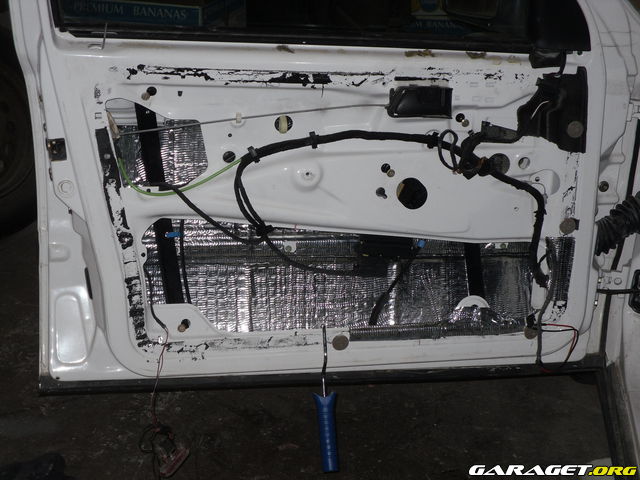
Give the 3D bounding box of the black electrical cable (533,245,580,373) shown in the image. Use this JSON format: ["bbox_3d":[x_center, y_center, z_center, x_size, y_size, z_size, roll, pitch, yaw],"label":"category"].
[{"bbox_3d":[0.438,0.130,2.331,0.092,0.272,0.050,-1,26,-8],"label":"black electrical cable"}]

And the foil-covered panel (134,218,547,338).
[{"bbox_3d":[0.053,0.073,2.320,0.761,0.242,0.080,-1,26,-8],"label":"foil-covered panel"}]

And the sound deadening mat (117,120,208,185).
[{"bbox_3d":[-0.272,-0.151,2.174,0.158,0.119,0.030,-1,26,-8],"label":"sound deadening mat"}]

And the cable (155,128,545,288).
[{"bbox_3d":[0.059,-0.051,2.203,0.691,0.308,0.080,-1,26,-8],"label":"cable"}]

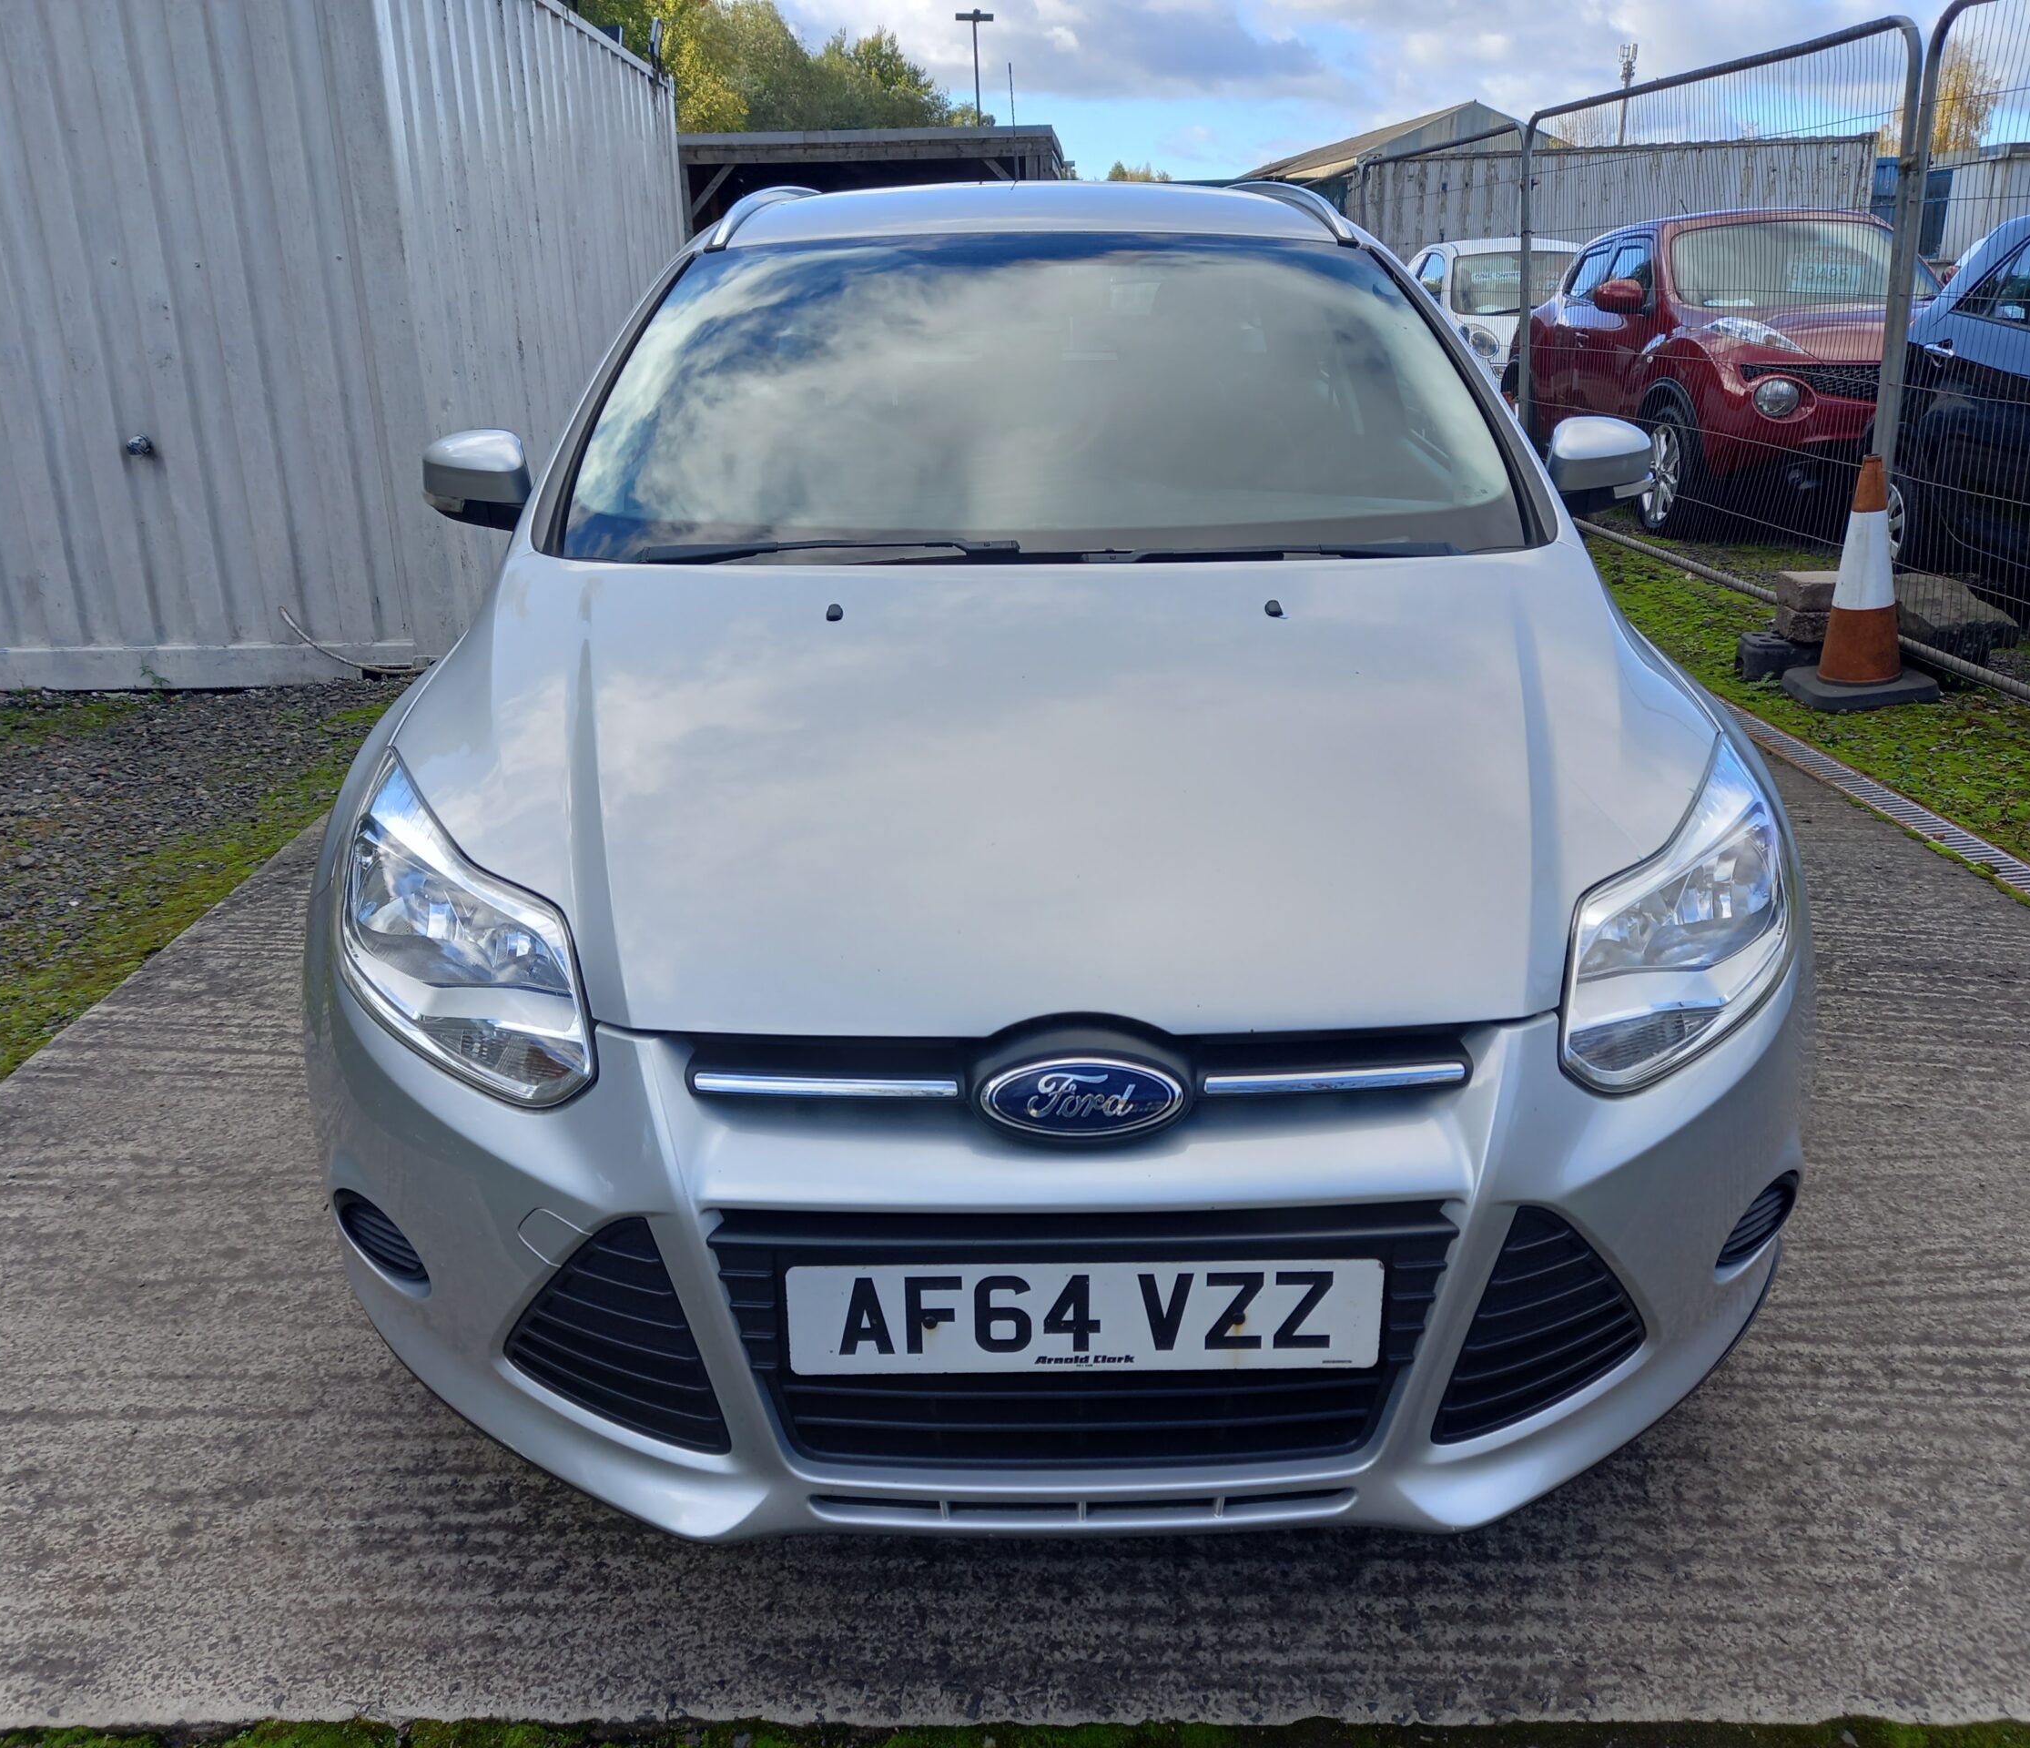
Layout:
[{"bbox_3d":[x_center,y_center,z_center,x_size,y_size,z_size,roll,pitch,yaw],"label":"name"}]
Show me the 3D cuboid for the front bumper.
[{"bbox_3d":[0.059,0.299,1.742,1.780,0.540,0.660,-1,20,0],"label":"front bumper"}]

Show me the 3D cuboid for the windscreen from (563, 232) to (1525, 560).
[{"bbox_3d":[0.041,-0.767,2.649,1.450,0.180,1.030,-1,48,0],"label":"windscreen"}]

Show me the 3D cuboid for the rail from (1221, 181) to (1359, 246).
[{"bbox_3d":[0.593,-1.524,3.901,0.085,0.150,1.880,-1,20,0],"label":"rail"}]

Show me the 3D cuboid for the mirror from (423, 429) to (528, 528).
[{"bbox_3d":[-0.854,-0.651,2.777,0.215,0.165,0.150,-1,20,0],"label":"mirror"}]

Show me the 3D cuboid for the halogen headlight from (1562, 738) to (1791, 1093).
[{"bbox_3d":[0.673,0.025,1.756,0.360,0.250,0.540,-1,20,0],"label":"halogen headlight"}]

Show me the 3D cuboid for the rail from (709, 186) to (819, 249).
[{"bbox_3d":[-0.547,-1.512,3.891,0.085,0.150,1.880,-1,20,0],"label":"rail"}]

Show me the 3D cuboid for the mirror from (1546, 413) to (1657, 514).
[{"bbox_3d":[0.936,-0.668,2.792,0.215,0.165,0.150,-1,20,0],"label":"mirror"}]

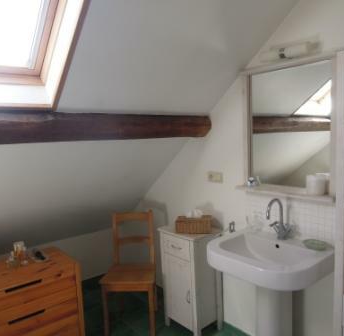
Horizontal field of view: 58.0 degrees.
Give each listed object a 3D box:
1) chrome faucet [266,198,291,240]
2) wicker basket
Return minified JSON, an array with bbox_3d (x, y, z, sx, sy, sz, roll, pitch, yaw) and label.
[{"bbox_3d":[0.649,0.329,1.937,0.178,0.267,0.140,-8,8,-41],"label":"chrome faucet"},{"bbox_3d":[0.176,0.435,2.371,0.265,0.099,0.130,-1,6,12],"label":"wicker basket"}]

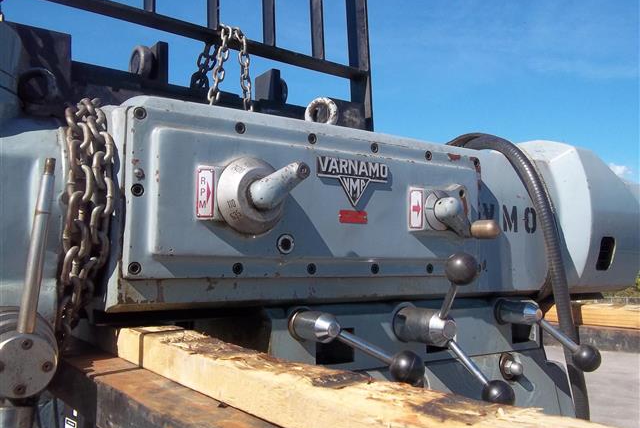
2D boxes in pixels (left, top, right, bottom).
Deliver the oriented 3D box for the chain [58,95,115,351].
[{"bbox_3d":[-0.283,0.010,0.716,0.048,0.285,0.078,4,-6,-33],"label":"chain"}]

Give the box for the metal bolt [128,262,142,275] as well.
[{"bbox_3d":[-0.229,0.067,0.734,0.017,0.017,0.010,4,-6,-34],"label":"metal bolt"}]

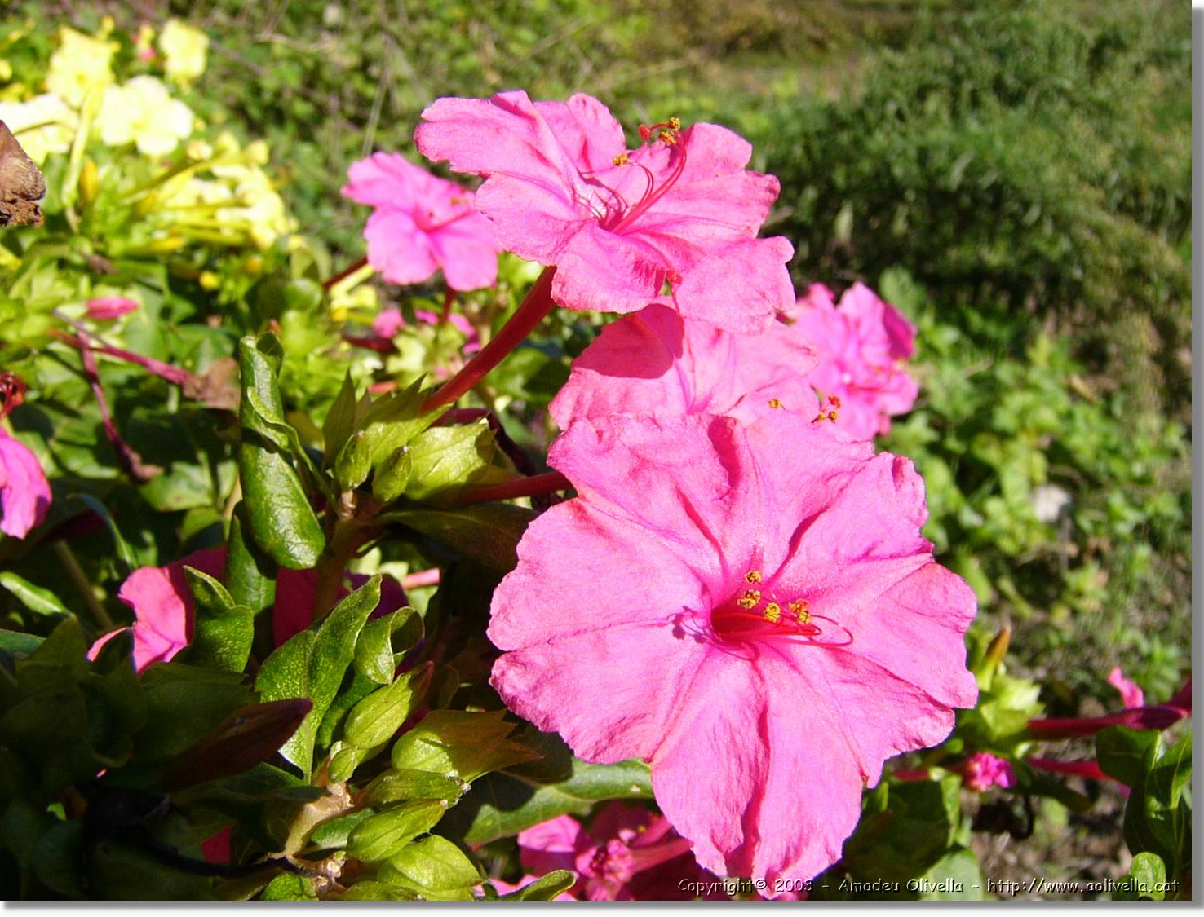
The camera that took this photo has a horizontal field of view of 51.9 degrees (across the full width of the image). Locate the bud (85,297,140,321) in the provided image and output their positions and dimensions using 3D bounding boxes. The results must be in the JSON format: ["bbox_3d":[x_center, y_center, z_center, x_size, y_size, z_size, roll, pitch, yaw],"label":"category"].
[{"bbox_3d":[-0.143,-0.044,0.360,0.017,0.007,0.007,3,-6,0],"label":"bud"}]

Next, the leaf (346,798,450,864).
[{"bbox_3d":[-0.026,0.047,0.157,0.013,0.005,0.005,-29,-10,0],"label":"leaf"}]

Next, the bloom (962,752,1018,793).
[{"bbox_3d":[0.070,0.057,0.225,0.010,0.008,0.009,-9,-9,-19],"label":"bloom"}]

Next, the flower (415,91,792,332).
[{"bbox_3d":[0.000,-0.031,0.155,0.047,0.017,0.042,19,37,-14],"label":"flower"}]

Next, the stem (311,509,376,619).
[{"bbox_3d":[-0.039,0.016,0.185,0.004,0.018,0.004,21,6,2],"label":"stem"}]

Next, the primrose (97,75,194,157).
[{"bbox_3d":[-0.170,-0.127,0.460,0.036,0.014,0.033,-6,67,-12],"label":"primrose"}]

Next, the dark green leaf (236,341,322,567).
[{"bbox_3d":[-0.044,-0.001,0.168,0.011,0.032,0.011,-11,6,-6],"label":"dark green leaf"}]

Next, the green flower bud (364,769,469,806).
[{"bbox_3d":[-0.023,0.041,0.152,0.013,0.005,0.005,-5,-11,8],"label":"green flower bud"}]

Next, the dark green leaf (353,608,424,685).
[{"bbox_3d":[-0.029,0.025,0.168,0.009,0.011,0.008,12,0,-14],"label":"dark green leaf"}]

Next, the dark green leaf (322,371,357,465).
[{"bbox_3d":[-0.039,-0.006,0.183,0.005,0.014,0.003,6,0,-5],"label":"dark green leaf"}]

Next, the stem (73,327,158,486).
[{"bbox_3d":[-0.138,-0.014,0.350,0.007,0.046,0.007,-26,0,0],"label":"stem"}]

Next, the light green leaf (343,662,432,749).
[{"bbox_3d":[-0.026,0.030,0.152,0.006,0.014,0.006,48,6,8],"label":"light green leaf"}]

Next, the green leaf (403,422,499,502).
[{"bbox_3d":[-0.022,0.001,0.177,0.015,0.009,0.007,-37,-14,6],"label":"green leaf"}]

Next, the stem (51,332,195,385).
[{"bbox_3d":[-0.096,-0.020,0.250,0.030,0.004,0.004,22,-11,9],"label":"stem"}]

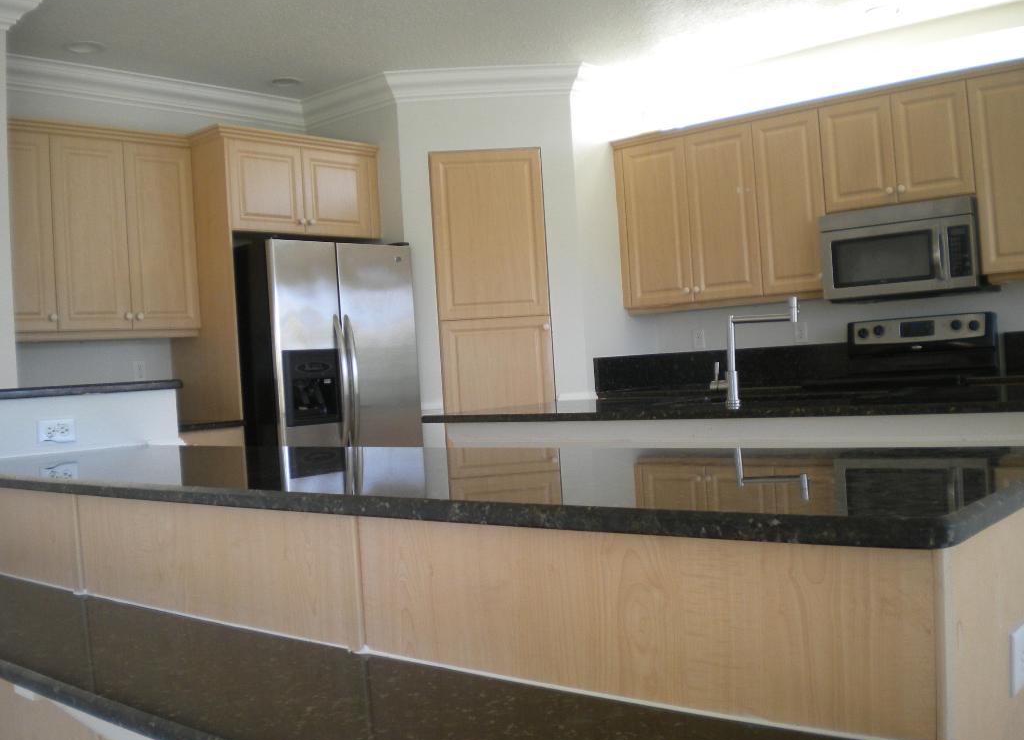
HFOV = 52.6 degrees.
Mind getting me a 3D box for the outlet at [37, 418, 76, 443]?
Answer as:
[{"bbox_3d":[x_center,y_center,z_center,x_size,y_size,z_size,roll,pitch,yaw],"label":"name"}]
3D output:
[{"bbox_3d":[-1.512,0.202,3.440,0.116,0.072,0.010,-4,1,-28],"label":"outlet"}]

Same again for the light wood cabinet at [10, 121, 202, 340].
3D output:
[{"bbox_3d":[-2.095,-0.650,5.097,0.335,1.016,1.016,-2,2,43],"label":"light wood cabinet"}]

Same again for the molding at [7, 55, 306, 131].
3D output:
[{"bbox_3d":[-1.845,-1.476,5.574,0.095,0.151,1.846,-2,2,43],"label":"molding"}]

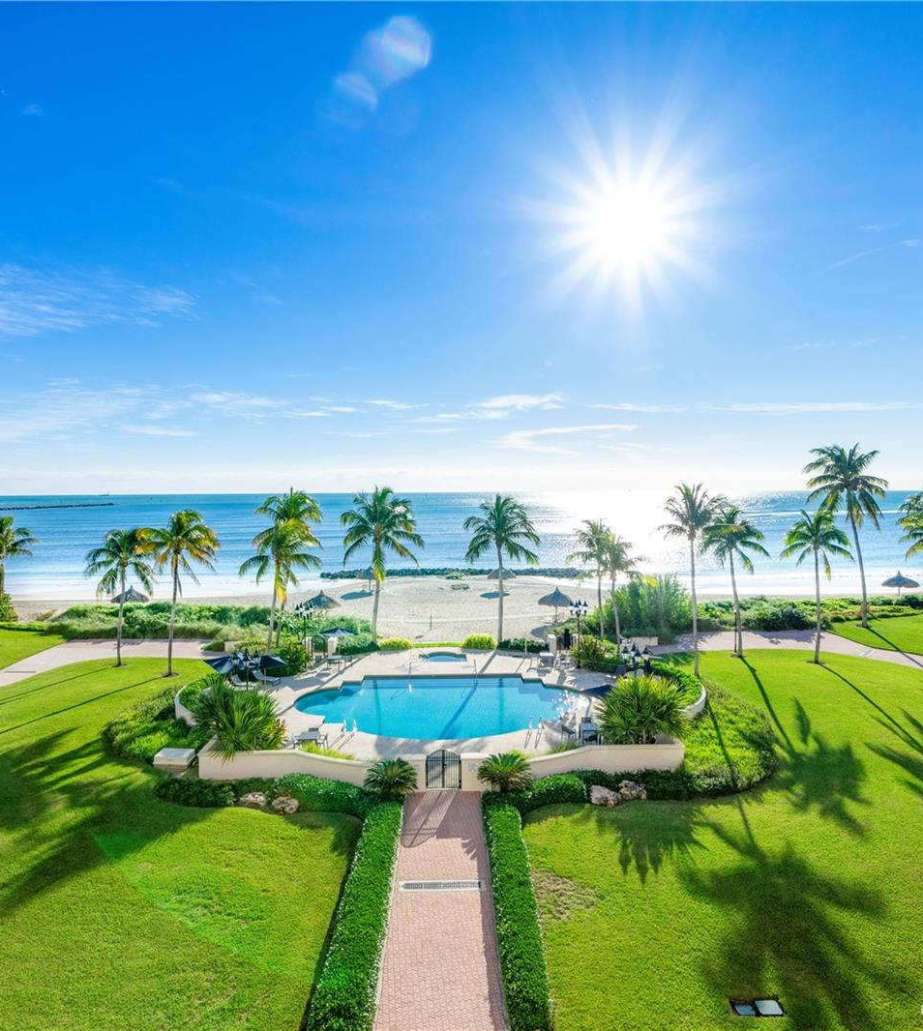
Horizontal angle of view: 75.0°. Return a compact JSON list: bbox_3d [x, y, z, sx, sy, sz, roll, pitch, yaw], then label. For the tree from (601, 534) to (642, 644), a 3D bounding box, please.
[{"bbox_3d":[11.606,5.636,43.672,2.876,8.655,2.790,0,2,15],"label":"tree"}]

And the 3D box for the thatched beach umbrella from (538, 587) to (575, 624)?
[{"bbox_3d":[9.025,8.471,56.829,3.450,3.400,3.450,0,2,0],"label":"thatched beach umbrella"}]

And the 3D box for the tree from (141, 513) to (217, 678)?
[{"bbox_3d":[-15.948,4.345,34.147,4.250,9.510,4.120,0,2,0],"label":"tree"}]

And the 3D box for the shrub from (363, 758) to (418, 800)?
[{"bbox_3d":[-2.641,9.846,22.402,2.000,1.620,2.000,0,2,0],"label":"shrub"}]

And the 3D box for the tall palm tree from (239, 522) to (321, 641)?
[{"bbox_3d":[-11.541,4.686,38.431,5.250,8.450,5.090,0,2,0],"label":"tall palm tree"}]

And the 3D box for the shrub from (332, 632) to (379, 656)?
[{"bbox_3d":[-7.607,9.458,44.315,3.408,1.200,1.700,0,2,0],"label":"shrub"}]

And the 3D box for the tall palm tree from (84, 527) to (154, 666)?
[{"bbox_3d":[-20.565,4.887,36.176,4.140,8.330,4.020,0,2,0],"label":"tall palm tree"}]

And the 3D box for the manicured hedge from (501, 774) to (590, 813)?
[{"bbox_3d":[3.042,10.392,22.851,3.200,0.750,1.500,0,2,0],"label":"manicured hedge"}]

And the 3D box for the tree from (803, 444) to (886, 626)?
[{"bbox_3d":[33.198,1.678,52.272,6.080,15.687,5.898,1,2,34],"label":"tree"}]

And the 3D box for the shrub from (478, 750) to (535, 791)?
[{"bbox_3d":[1.498,8.708,20.159,1.900,1.650,1.850,0,2,0],"label":"shrub"}]

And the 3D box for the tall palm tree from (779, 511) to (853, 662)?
[{"bbox_3d":[23.985,4.707,40.868,4.228,10.564,4.102,1,2,31],"label":"tall palm tree"}]

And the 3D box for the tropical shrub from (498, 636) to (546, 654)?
[{"bbox_3d":[4.389,9.513,44.242,3.426,0.950,1.100,0,2,0],"label":"tropical shrub"}]

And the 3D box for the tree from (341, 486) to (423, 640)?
[{"bbox_3d":[-5.397,3.403,41.016,5.600,10.750,5.430,0,2,0],"label":"tree"}]

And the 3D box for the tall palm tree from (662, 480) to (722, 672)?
[{"bbox_3d":[14.651,4.066,38.446,3.735,12.132,3.623,0,2,22],"label":"tall palm tree"}]

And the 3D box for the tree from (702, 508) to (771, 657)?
[{"bbox_3d":[19.315,4.599,42.344,4.239,10.729,4.112,1,2,25],"label":"tree"}]

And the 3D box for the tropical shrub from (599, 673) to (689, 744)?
[{"bbox_3d":[7.907,8.612,26.101,3.800,3.400,3.700,0,2,0],"label":"tropical shrub"}]

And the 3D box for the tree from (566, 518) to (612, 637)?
[{"bbox_3d":[10.086,4.941,45.752,4.500,9.500,4.500,0,2,0],"label":"tree"}]

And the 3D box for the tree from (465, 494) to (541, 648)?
[{"bbox_3d":[2.744,3.656,40.173,5.080,10.210,4.930,0,2,0],"label":"tree"}]

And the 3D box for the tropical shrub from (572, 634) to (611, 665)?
[{"bbox_3d":[8.519,8.896,39.414,2.500,2.100,2.300,0,2,0],"label":"tropical shrub"}]

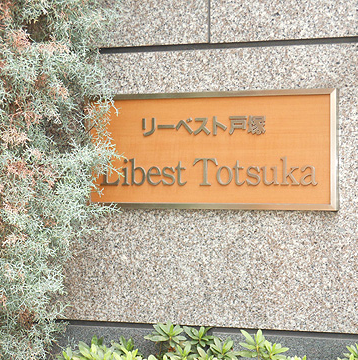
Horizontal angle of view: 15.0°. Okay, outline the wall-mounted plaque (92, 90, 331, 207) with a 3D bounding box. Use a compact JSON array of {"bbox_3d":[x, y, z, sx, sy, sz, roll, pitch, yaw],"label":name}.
[{"bbox_3d":[0.082,-0.083,3.896,0.773,0.335,0.028,0,1,23],"label":"wall-mounted plaque"}]

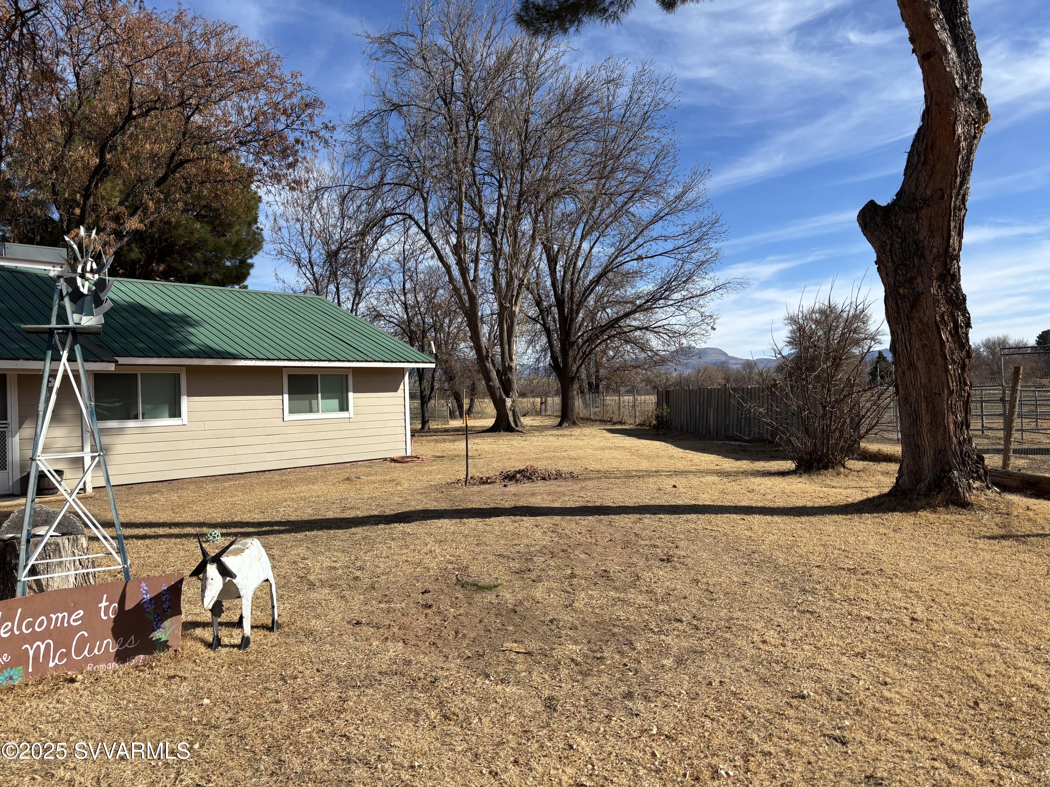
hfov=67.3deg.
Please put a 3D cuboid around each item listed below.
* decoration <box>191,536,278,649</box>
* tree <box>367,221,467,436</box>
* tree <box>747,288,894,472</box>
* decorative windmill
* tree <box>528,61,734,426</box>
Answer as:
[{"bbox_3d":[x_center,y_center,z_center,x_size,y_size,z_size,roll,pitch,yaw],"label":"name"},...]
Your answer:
[{"bbox_3d":[-1.880,1.240,5.120,0.310,0.770,0.740,-2,0,10],"label":"decoration"},{"bbox_3d":[-5.360,-3.270,39.500,5.100,10.300,5.000,-2,0,0],"label":"tree"},{"bbox_3d":[5.740,-0.270,15.300,2.850,3.500,2.800,-2,0,0],"label":"tree"},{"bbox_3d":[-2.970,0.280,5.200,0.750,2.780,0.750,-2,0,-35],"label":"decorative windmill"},{"bbox_3d":[4.700,-7.250,38.300,11.000,17.800,10.500,-2,0,0],"label":"tree"}]

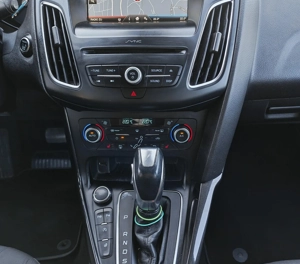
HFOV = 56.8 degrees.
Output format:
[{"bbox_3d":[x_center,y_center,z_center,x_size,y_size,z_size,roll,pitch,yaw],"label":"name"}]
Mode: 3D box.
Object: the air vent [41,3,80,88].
[{"bbox_3d":[-0.147,-0.143,0.460,0.066,0.142,0.027,-6,1,17],"label":"air vent"}]

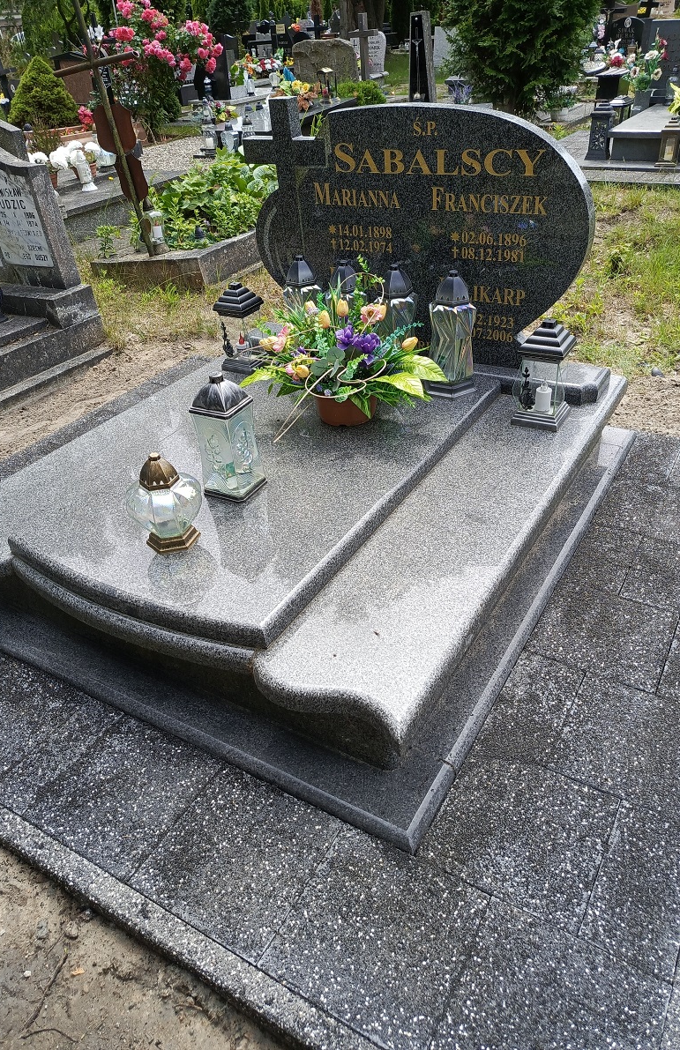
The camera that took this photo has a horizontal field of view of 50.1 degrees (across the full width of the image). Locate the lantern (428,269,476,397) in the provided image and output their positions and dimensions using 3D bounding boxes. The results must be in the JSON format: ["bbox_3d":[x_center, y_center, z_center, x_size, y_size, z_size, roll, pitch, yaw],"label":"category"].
[{"bbox_3d":[0.419,-0.726,2.736,0.205,0.443,0.215,1,35,8],"label":"lantern"}]

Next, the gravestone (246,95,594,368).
[{"bbox_3d":[0.253,-1.115,2.784,1.390,0.933,0.088,15,40,27],"label":"gravestone"}]

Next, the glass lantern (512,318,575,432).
[{"bbox_3d":[0.718,-0.530,2.541,0.165,0.350,0.165,15,39,27],"label":"glass lantern"}]

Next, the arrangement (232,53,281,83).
[{"bbox_3d":[-1.309,-7.201,11.500,0.740,0.400,0.450,7,36,17],"label":"arrangement"}]

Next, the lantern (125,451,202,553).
[{"bbox_3d":[-0.494,-0.074,2.047,0.212,0.281,0.212,-14,35,-13],"label":"lantern"}]

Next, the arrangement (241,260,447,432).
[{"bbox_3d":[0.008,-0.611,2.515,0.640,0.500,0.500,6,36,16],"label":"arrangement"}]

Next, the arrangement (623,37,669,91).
[{"bbox_3d":[3.582,-5.388,8.523,0.500,0.500,0.420,8,36,18],"label":"arrangement"}]

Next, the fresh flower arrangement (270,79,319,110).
[{"bbox_3d":[-0.537,-5.142,8.700,0.530,0.330,0.420,7,36,17],"label":"fresh flower arrangement"}]

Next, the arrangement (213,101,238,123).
[{"bbox_3d":[-1.655,-5.970,10.510,0.350,0.250,0.320,-8,35,-4],"label":"arrangement"}]

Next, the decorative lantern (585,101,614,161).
[{"bbox_3d":[2.661,-4.018,7.423,0.235,0.490,0.235,16,39,27],"label":"decorative lantern"}]

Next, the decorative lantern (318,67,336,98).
[{"bbox_3d":[-0.154,-5.532,9.100,0.170,0.350,0.170,7,36,17],"label":"decorative lantern"}]

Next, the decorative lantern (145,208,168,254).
[{"bbox_3d":[-1.359,-2.178,5.368,0.155,0.270,0.155,-12,35,-9],"label":"decorative lantern"}]

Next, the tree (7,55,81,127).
[{"bbox_3d":[-4.558,-6.660,11.200,1.050,1.000,1.050,15,39,27],"label":"tree"}]

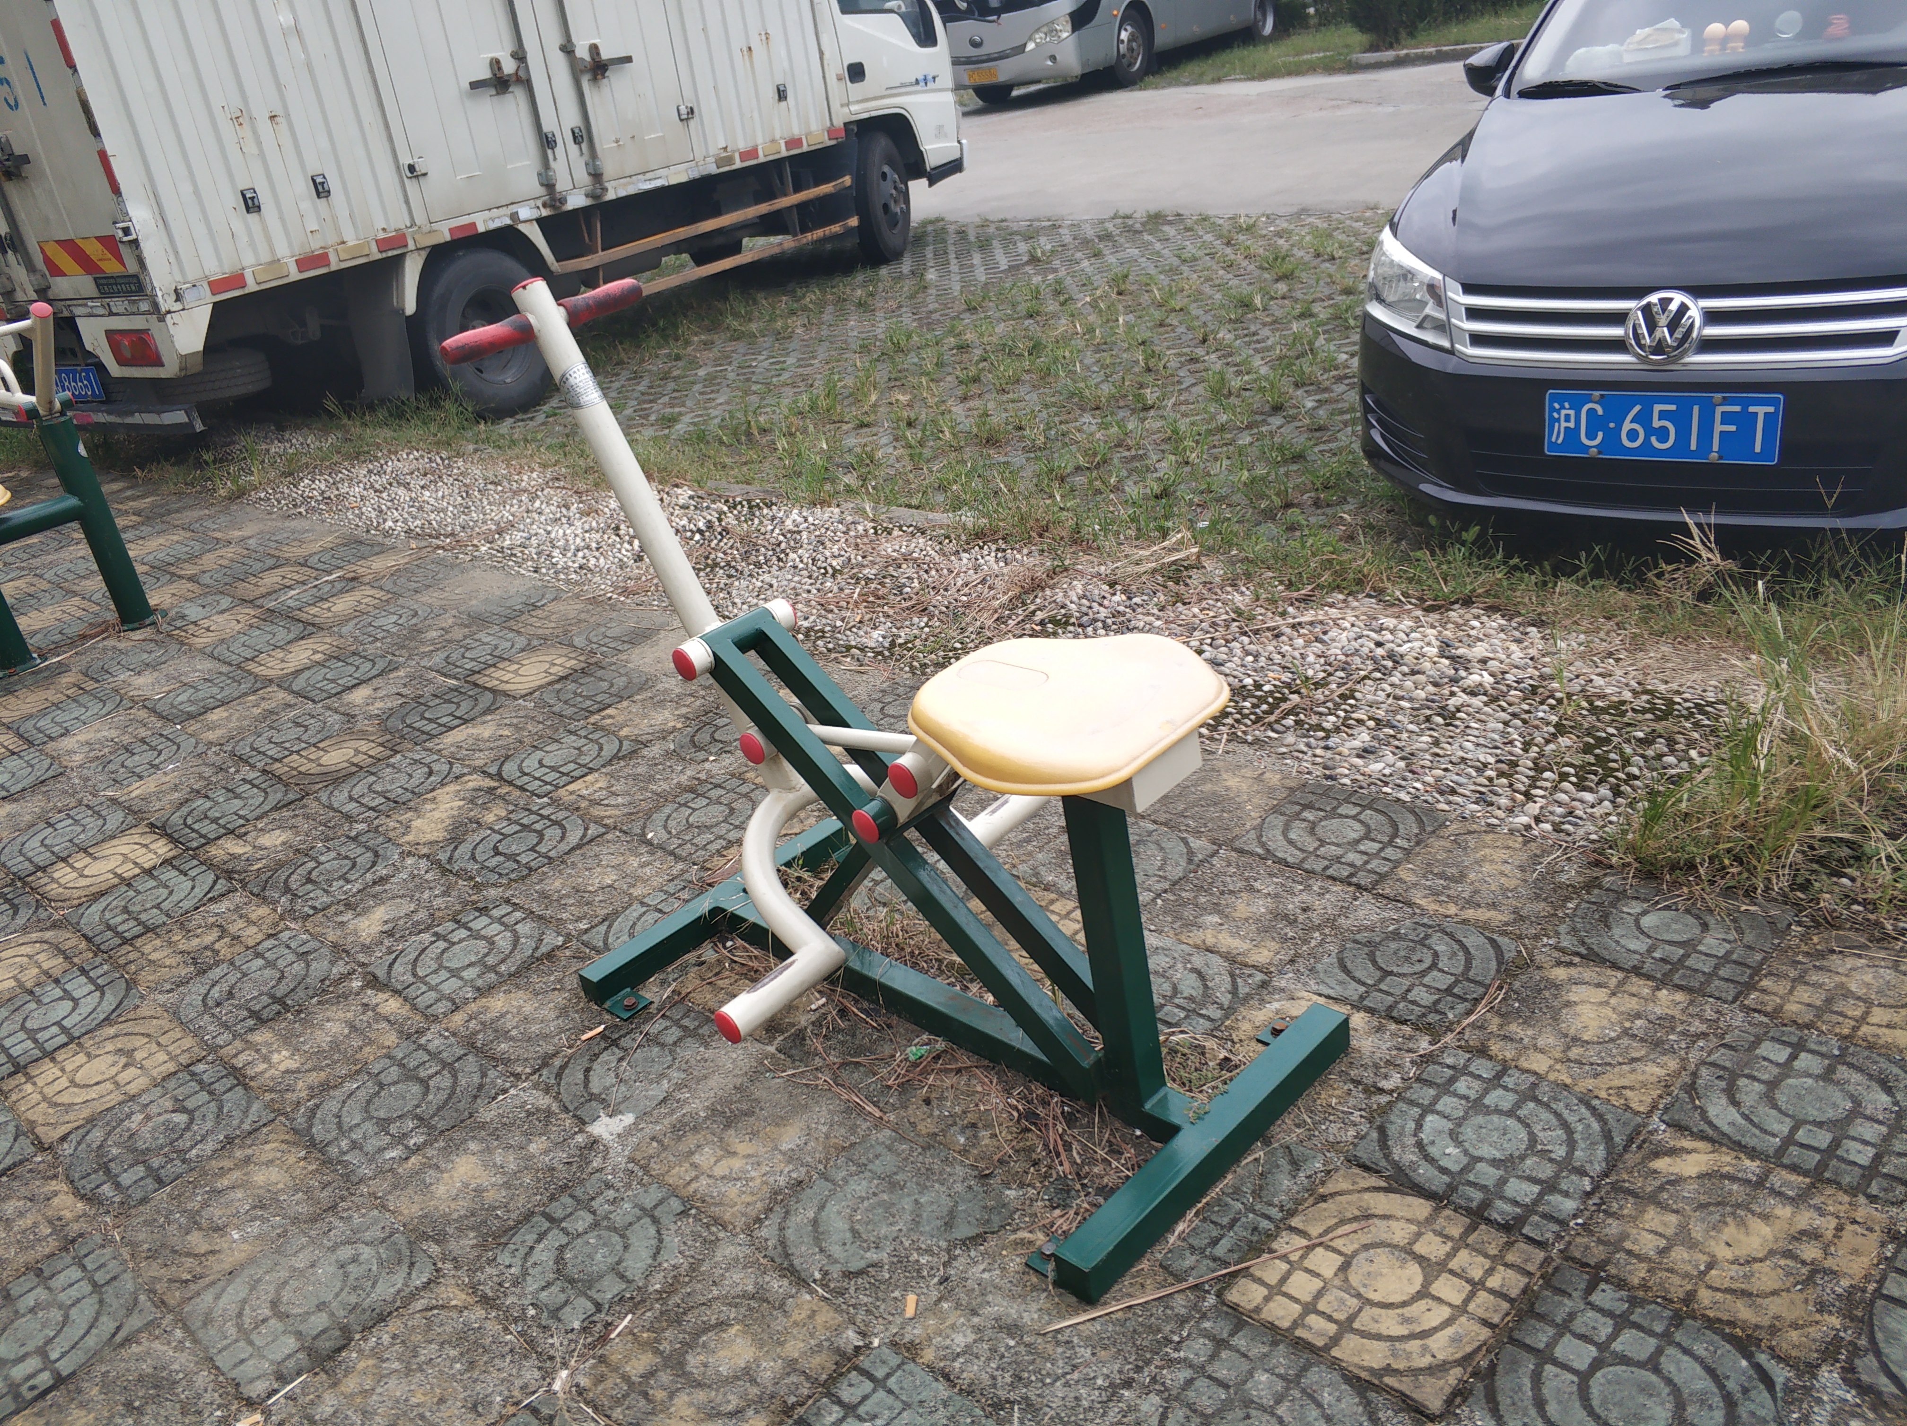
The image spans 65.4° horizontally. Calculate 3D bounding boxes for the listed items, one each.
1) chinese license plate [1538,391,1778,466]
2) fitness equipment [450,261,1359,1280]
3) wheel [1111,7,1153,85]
[{"bbox_3d":[1.432,-0.582,3.019,0.440,0.140,0.012,10,31,34],"label":"chinese license plate"},{"bbox_3d":[-0.146,-0.028,2.047,1.175,1.090,0.600,16,35,42],"label":"fitness equipment"},{"bbox_3d":[2.273,-8.940,19.974,0.280,0.970,0.970,8,30,32],"label":"wheel"}]

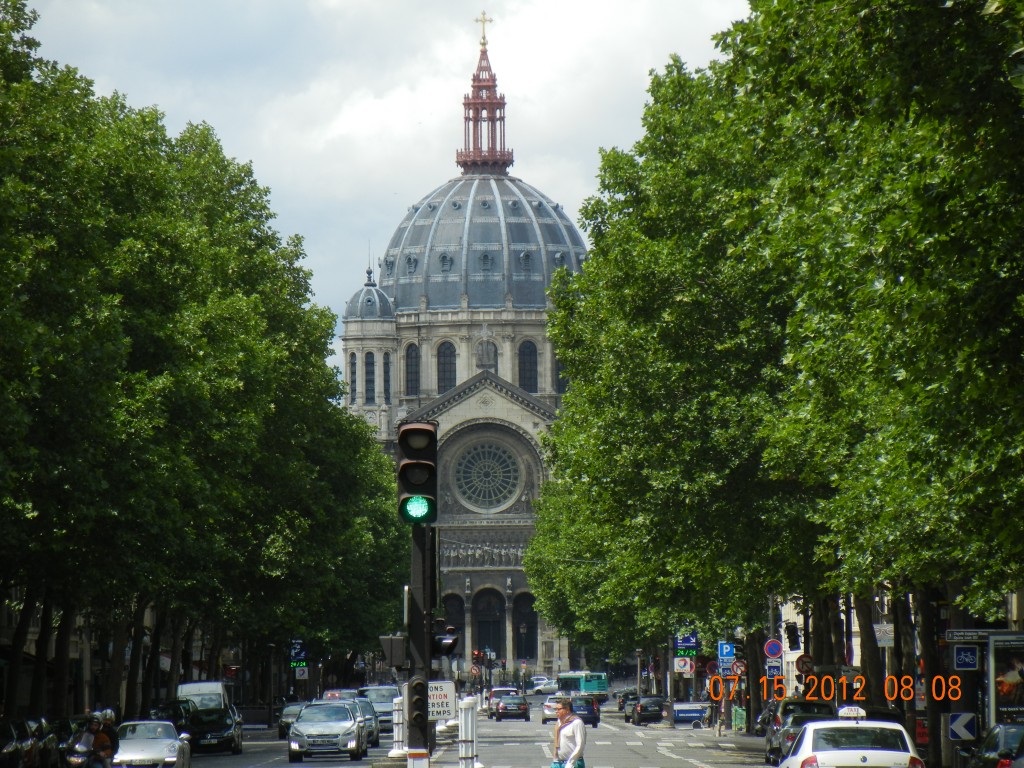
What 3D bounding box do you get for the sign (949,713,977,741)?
[{"bbox_3d":[8.721,6.623,131.000,0.510,0.520,0.050,-1,-3,2],"label":"sign"}]

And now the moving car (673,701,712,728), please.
[{"bbox_3d":[8.020,14.684,301.000,1.800,1.300,4.000,0,-3,0],"label":"moving car"}]

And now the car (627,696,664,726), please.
[{"bbox_3d":[6.706,15.777,328.000,1.780,1.500,4.300,0,-3,0],"label":"car"}]

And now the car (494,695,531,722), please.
[{"bbox_3d":[0.059,17.244,361.000,1.820,1.480,4.700,0,-3,0],"label":"car"}]

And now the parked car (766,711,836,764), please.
[{"bbox_3d":[7.341,8.695,165.500,1.780,1.370,4.400,0,-3,0],"label":"parked car"}]

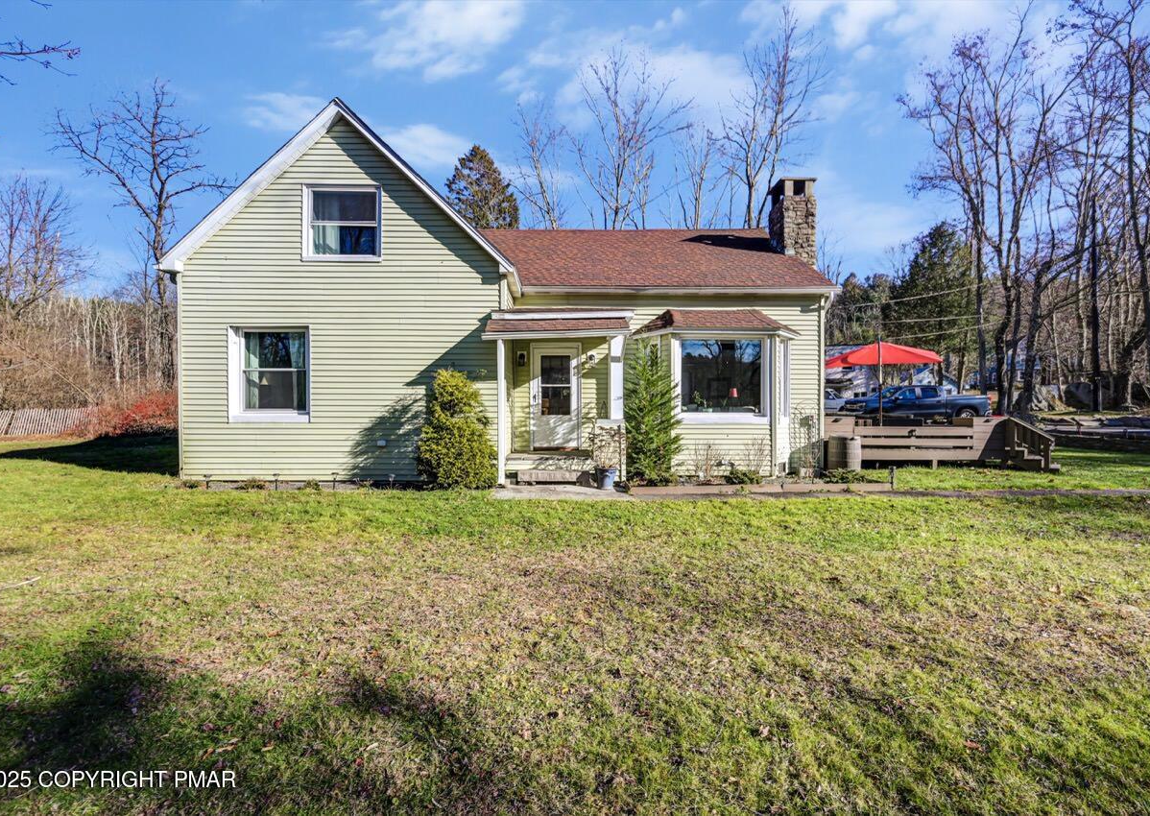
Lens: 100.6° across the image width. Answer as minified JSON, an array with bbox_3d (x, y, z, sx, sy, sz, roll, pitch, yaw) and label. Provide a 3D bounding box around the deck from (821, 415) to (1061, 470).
[{"bbox_3d":[7.750,0.770,11.750,5.300,1.150,3.000,0,0,0],"label":"deck"}]

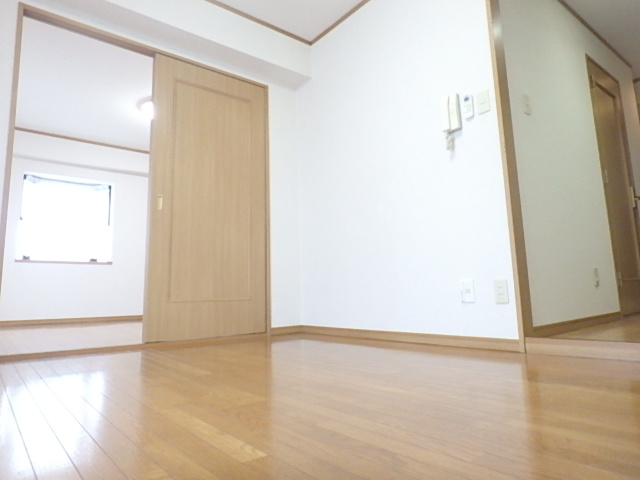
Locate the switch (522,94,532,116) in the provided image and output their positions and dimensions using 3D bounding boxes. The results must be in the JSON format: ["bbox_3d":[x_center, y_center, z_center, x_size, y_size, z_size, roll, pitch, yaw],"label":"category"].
[{"bbox_3d":[1.191,-0.774,2.436,0.072,0.120,0.012,5,-10,-39],"label":"switch"}]

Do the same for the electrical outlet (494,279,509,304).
[{"bbox_3d":[0.922,0.265,2.163,0.012,0.120,0.070,5,-10,-39],"label":"electrical outlet"}]

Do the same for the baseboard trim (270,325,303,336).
[{"bbox_3d":[-0.262,0.719,3.390,0.300,0.060,0.015,5,-10,-39],"label":"baseboard trim"}]

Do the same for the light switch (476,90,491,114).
[{"bbox_3d":[0.888,-0.746,2.308,0.012,0.120,0.072,5,-10,-39],"label":"light switch"}]

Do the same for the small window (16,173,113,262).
[{"bbox_3d":[-3.251,-0.243,5.503,1.059,1.103,0.120,5,-10,-39],"label":"small window"}]

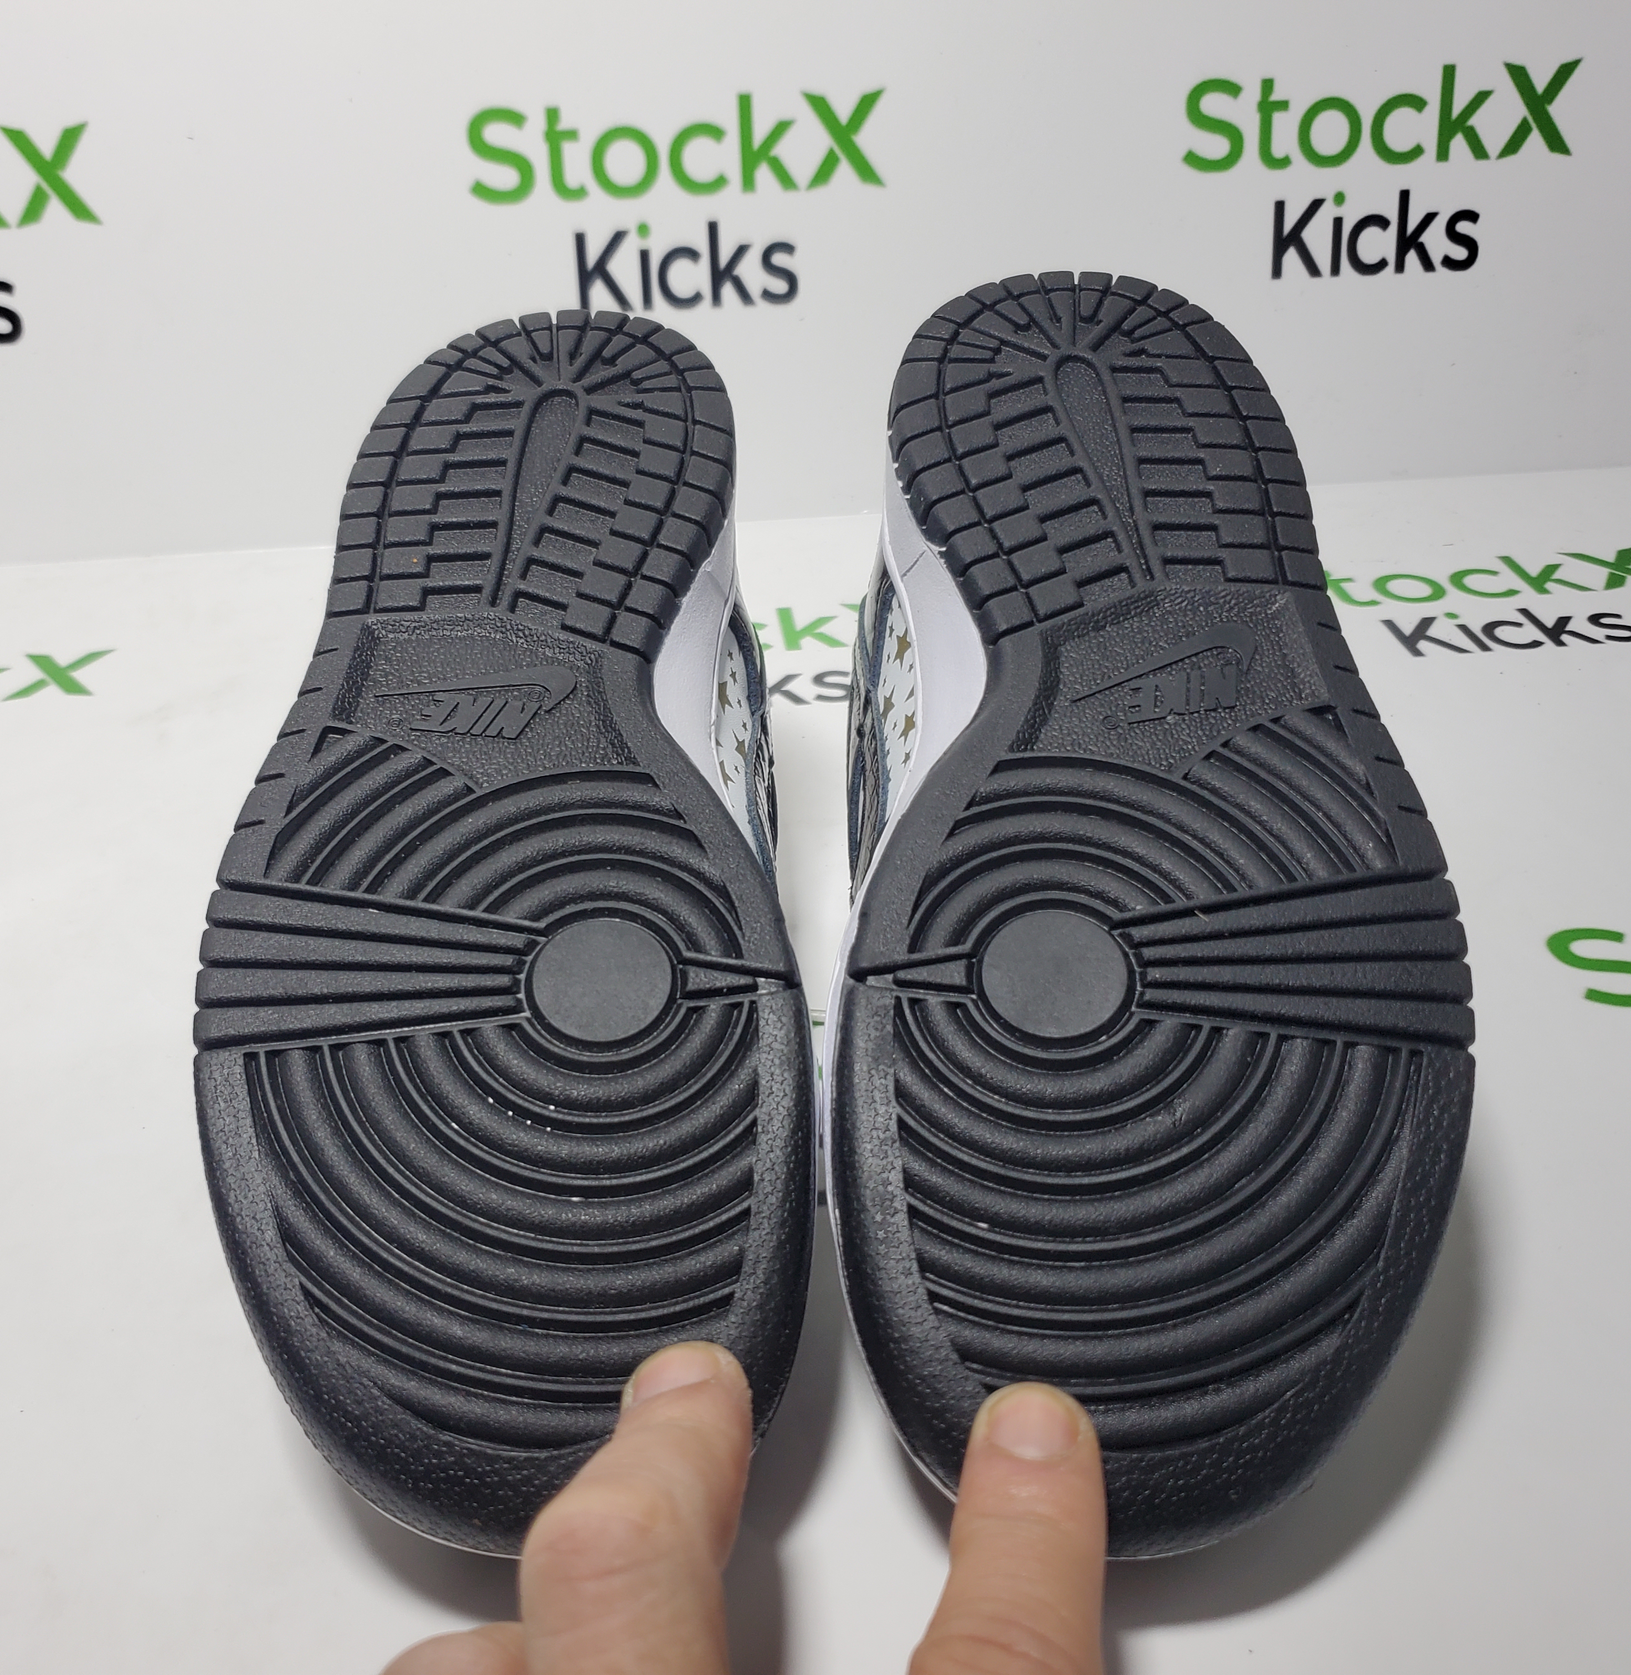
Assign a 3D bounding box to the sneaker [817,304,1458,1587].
[{"bbox_3d":[0.063,0.014,0.378,0.112,0.118,0.289,-2,57,3],"label":"sneaker"}]

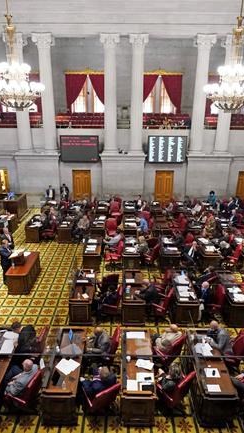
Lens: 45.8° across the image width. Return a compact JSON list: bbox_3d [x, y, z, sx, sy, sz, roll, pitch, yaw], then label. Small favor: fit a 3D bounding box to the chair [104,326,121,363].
[{"bbox_3d":[-0.387,3.192,6.839,0.660,1.080,0.600,-1,19,-5],"label":"chair"}]

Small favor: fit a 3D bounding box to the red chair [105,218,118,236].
[{"bbox_3d":[-0.535,0.650,14.387,0.600,1.080,0.660,0,19,-3],"label":"red chair"}]

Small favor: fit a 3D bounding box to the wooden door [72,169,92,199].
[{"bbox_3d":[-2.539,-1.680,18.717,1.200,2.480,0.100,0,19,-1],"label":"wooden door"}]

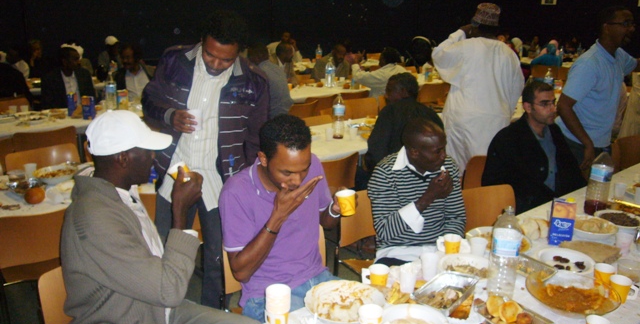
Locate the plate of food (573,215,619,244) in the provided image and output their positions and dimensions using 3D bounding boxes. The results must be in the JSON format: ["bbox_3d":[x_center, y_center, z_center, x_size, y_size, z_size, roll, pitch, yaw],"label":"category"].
[{"bbox_3d":[1.124,0.264,2.127,0.220,0.060,0.220,1,16,0],"label":"plate of food"}]

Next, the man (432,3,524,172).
[{"bbox_3d":[1.246,-0.425,4.218,0.680,1.650,0.420,0,18,0],"label":"man"}]

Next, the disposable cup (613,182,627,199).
[{"bbox_3d":[1.523,0.137,2.611,0.068,0.076,0.068,0,18,0],"label":"disposable cup"}]

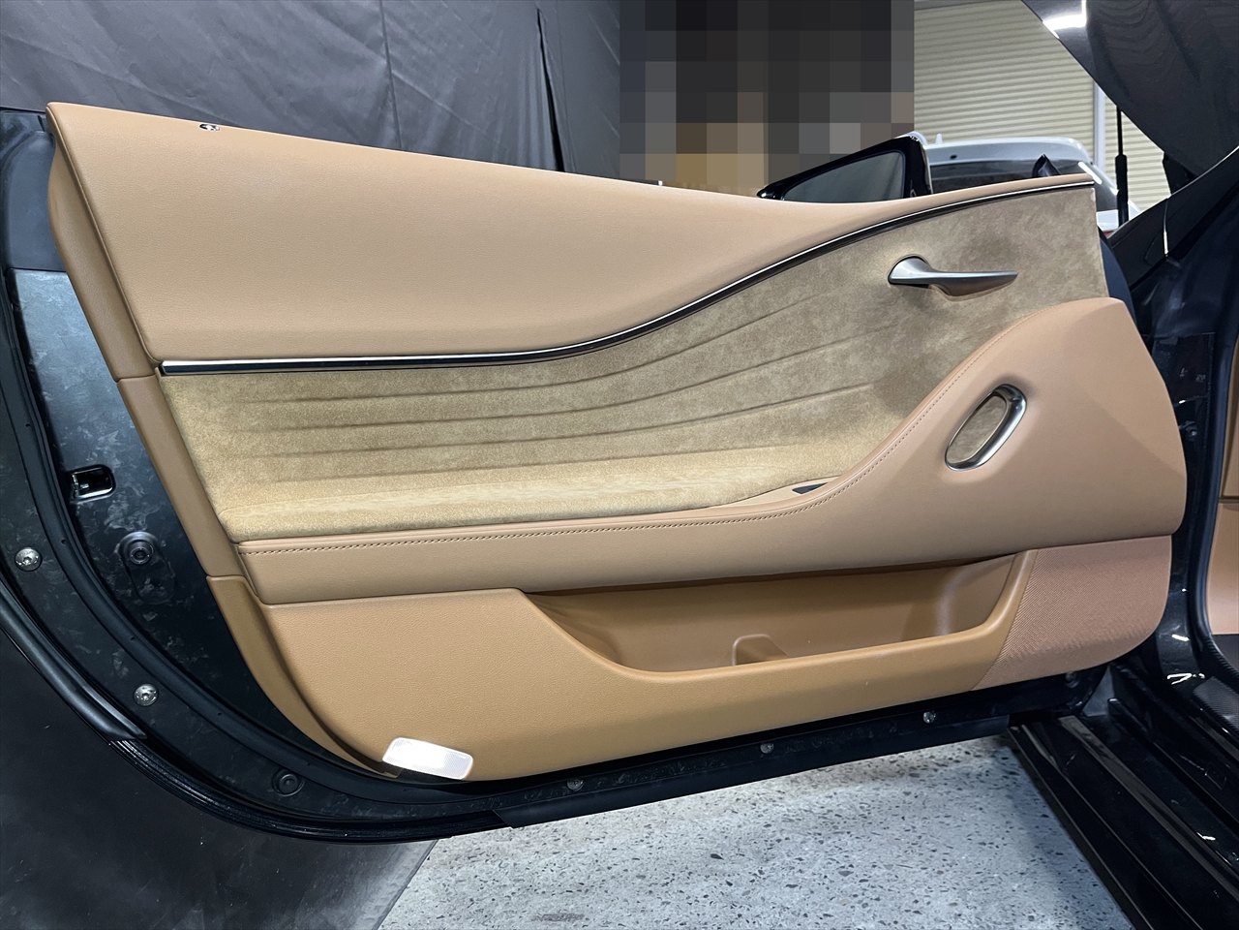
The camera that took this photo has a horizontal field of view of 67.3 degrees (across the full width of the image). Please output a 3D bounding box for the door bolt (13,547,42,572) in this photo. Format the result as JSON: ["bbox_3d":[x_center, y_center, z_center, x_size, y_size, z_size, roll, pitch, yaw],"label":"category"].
[{"bbox_3d":[-0.509,0.081,0.800,0.021,0.021,0.008,-8,9,-20],"label":"door bolt"}]

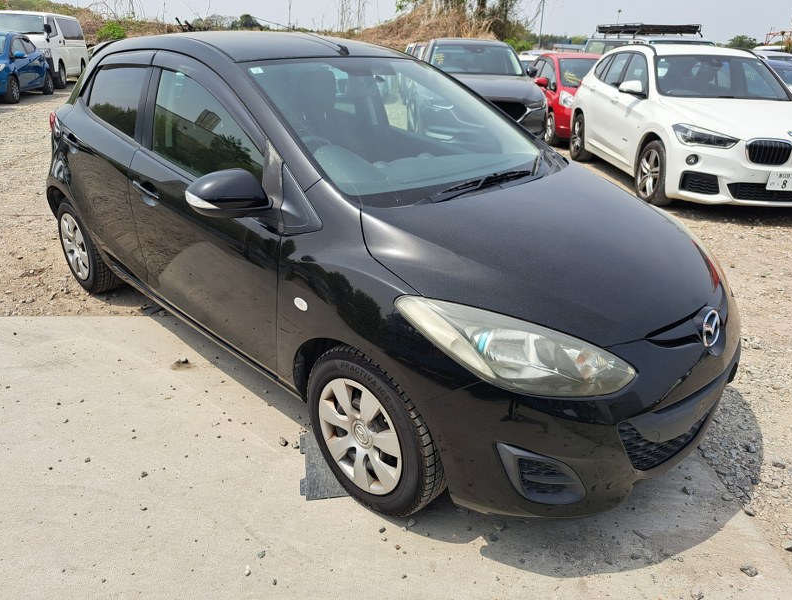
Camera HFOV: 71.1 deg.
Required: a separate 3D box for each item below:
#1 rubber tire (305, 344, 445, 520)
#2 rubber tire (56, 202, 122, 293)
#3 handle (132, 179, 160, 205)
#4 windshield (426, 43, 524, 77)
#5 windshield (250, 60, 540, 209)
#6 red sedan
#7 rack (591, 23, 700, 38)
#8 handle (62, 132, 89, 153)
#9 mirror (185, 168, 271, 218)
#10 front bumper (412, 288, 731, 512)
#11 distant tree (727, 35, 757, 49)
[{"bbox_3d":[-0.058,0.409,1.839,0.580,0.575,0.180,23,31,38],"label":"rubber tire"},{"bbox_3d":[-1.860,-0.345,3.383,0.580,0.575,0.180,23,31,38],"label":"rubber tire"},{"bbox_3d":[-1.079,-0.453,2.379,0.230,0.075,0.055,23,31,38],"label":"handle"},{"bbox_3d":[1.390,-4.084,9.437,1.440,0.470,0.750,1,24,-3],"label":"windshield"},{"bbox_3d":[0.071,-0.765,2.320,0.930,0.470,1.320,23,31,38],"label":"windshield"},{"bbox_3d":[3.575,-4.006,10.944,1.700,1.520,3.900,0,24,-4],"label":"red sedan"},{"bbox_3d":[5.693,-6.155,12.717,1.350,0.300,2.400,0,24,-4],"label":"rack"},{"bbox_3d":[-1.657,-0.799,2.850,0.230,0.075,0.055,23,31,38],"label":"handle"},{"bbox_3d":[-0.523,-0.348,1.797,0.175,0.175,0.240,23,31,38],"label":"mirror"},{"bbox_3d":[0.816,0.230,1.967,0.570,0.520,1.680,23,31,38],"label":"front bumper"},{"bbox_3d":[36.912,-26.167,58.945,3.600,4.200,3.600,2,24,0],"label":"distant tree"}]

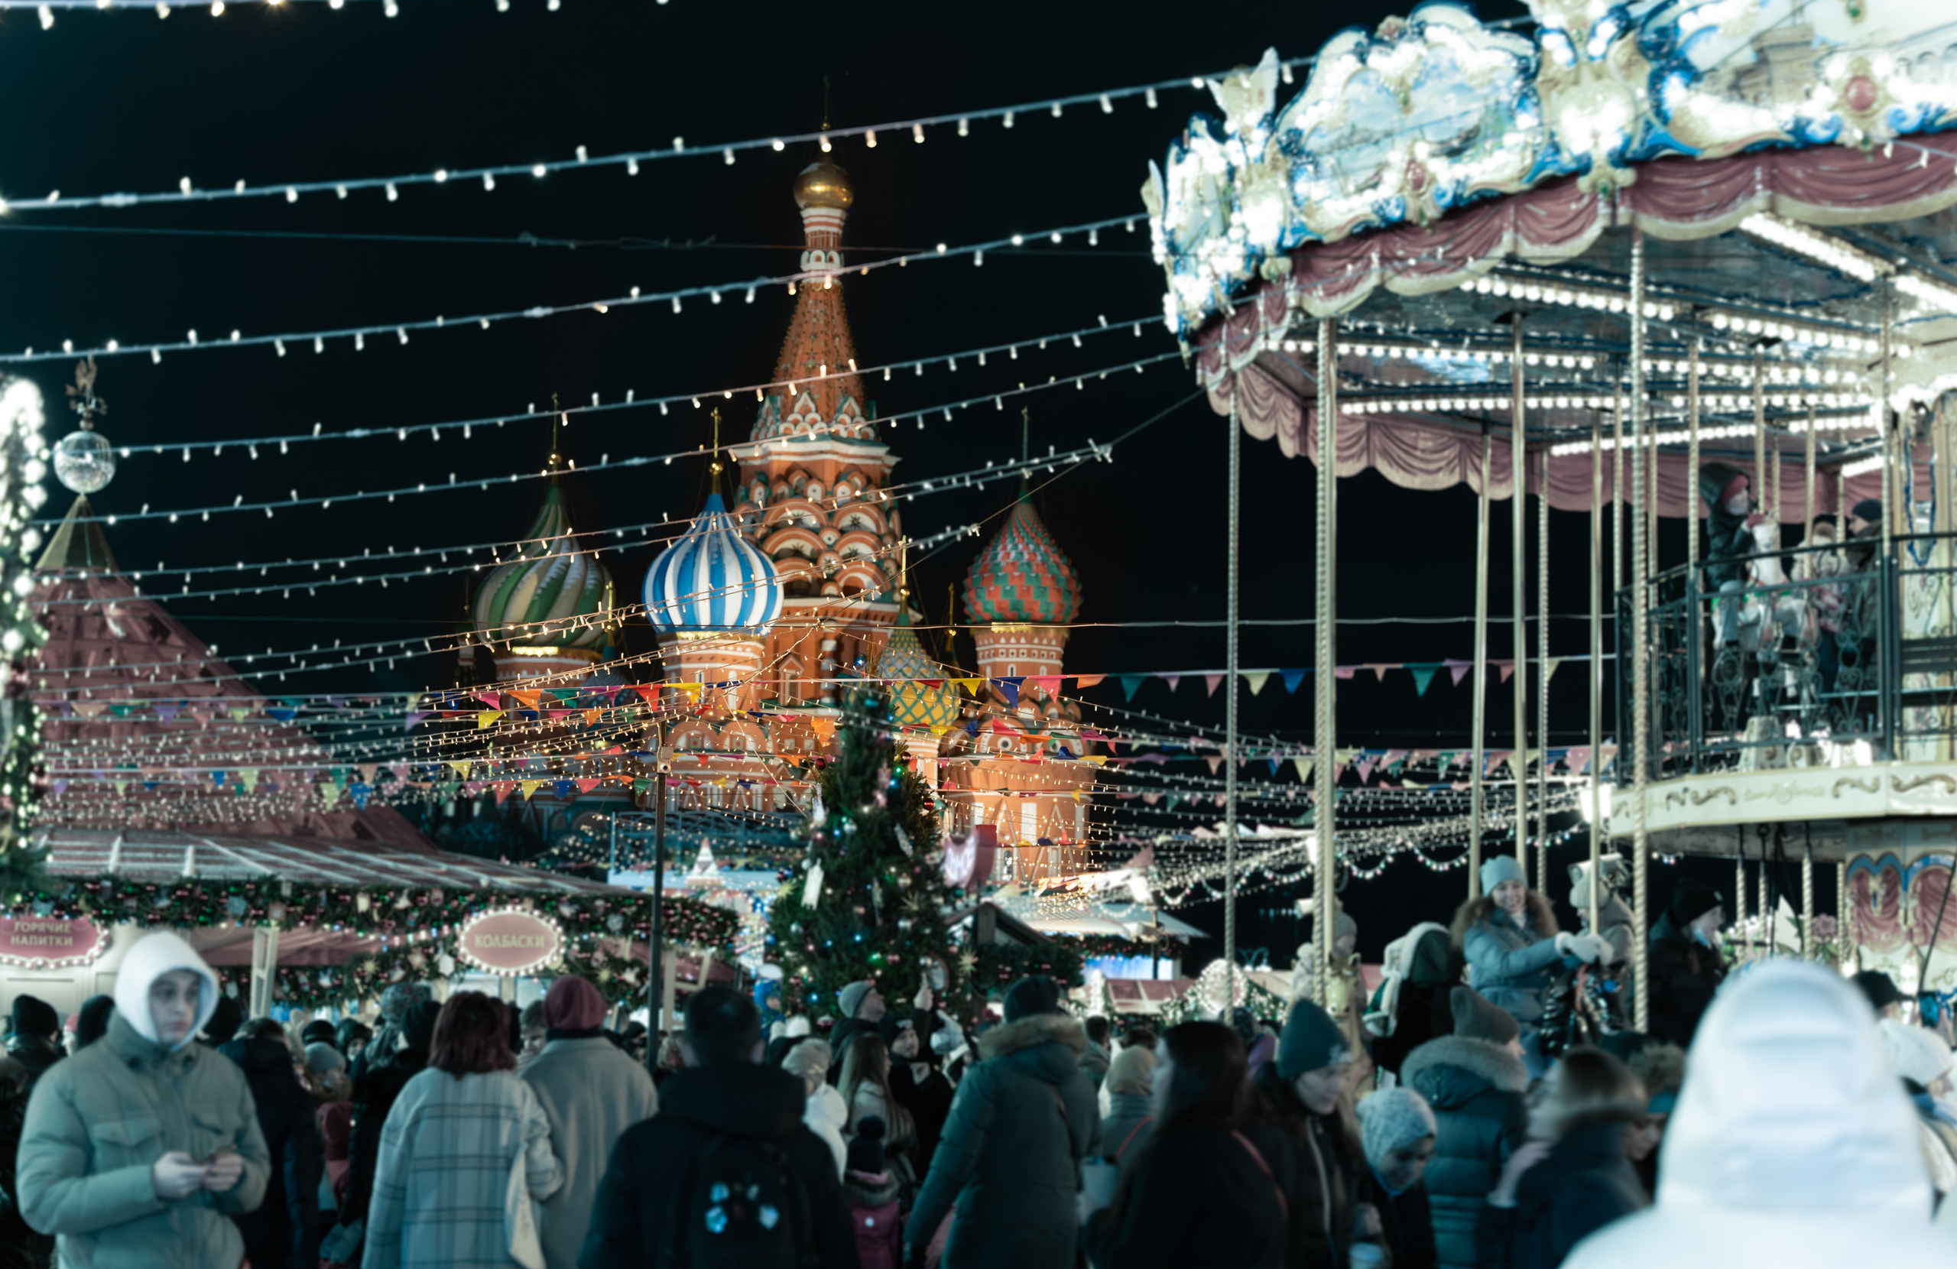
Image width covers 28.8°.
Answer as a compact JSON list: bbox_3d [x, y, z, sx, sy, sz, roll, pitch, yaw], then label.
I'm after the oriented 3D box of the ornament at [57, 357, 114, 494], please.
[{"bbox_3d":[-11.740,-2.752,50.000,0.760,1.780,0.760,2,-6,-13],"label":"ornament"}]

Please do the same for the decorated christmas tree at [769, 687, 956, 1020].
[{"bbox_3d":[-1.179,3.068,37.914,1.950,5.130,1.950,1,-6,-2],"label":"decorated christmas tree"}]

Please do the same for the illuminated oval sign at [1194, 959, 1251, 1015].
[{"bbox_3d":[2.865,4.150,44.723,0.652,0.662,0.120,2,-6,-9],"label":"illuminated oval sign"}]

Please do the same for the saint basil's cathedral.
[{"bbox_3d":[-11.380,-3.396,241.442,45.000,61.000,45.000,-1,-6,12],"label":"saint basil's cathedral"}]

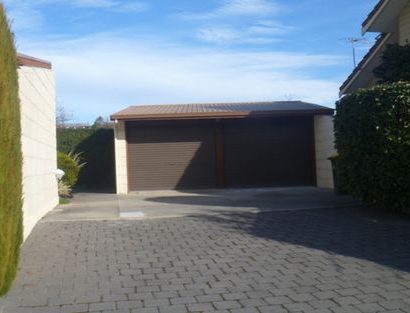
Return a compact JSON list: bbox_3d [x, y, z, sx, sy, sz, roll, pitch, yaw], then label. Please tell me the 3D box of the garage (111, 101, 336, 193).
[{"bbox_3d":[0.460,-0.450,16.700,6.400,3.050,7.300,-2,-1,-1],"label":"garage"}]

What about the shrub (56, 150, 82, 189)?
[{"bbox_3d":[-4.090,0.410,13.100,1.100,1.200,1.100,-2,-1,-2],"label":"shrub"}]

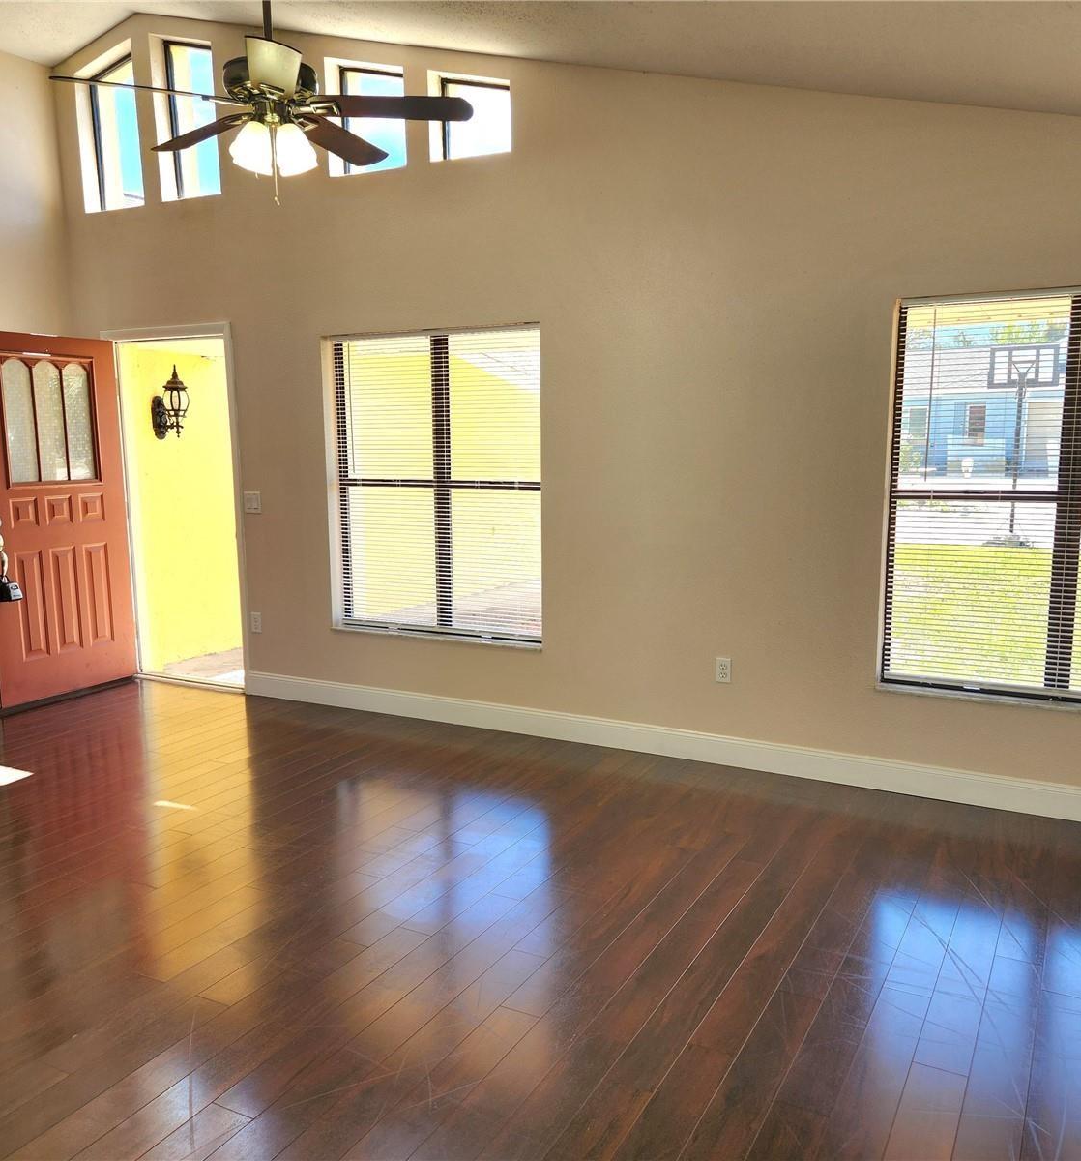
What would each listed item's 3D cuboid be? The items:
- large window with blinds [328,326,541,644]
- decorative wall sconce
[{"bbox_3d":[-0.547,-0.484,5.277,1.310,1.551,0.110,4,9,29],"label":"large window with blinds"},{"bbox_3d":[-2.471,-1.198,6.893,0.235,0.490,0.180,4,9,29],"label":"decorative wall sconce"}]

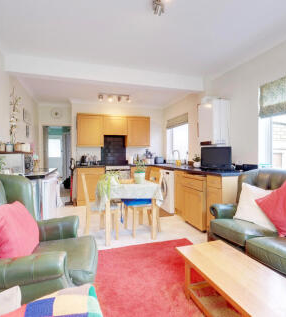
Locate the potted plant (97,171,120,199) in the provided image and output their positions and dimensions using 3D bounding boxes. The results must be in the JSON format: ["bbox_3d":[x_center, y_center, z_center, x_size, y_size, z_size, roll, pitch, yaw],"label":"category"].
[{"bbox_3d":[-0.446,0.333,2.552,0.265,0.335,0.250,-1,1,-18],"label":"potted plant"}]

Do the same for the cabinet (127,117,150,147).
[{"bbox_3d":[-0.109,-0.679,5.060,0.597,0.747,0.040,-1,2,-18],"label":"cabinet"}]

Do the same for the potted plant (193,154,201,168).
[{"bbox_3d":[1.058,0.042,3.849,0.145,0.260,0.145,-1,2,-18],"label":"potted plant"}]

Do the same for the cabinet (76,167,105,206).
[{"bbox_3d":[-1.224,0.609,4.711,0.620,0.885,0.580,-1,2,-18],"label":"cabinet"}]

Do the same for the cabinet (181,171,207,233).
[{"bbox_3d":[1.067,0.631,3.212,0.580,0.885,0.650,-1,2,-18],"label":"cabinet"}]

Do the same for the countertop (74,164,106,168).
[{"bbox_3d":[-1.310,0.179,4.829,0.720,0.040,0.610,-1,1,-18],"label":"countertop"}]

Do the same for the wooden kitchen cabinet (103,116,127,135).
[{"bbox_3d":[-0.691,-0.839,5.035,0.600,0.475,0.025,-1,1,-18],"label":"wooden kitchen cabinet"}]

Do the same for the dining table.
[{"bbox_3d":[-0.227,0.713,2.850,0.770,0.760,0.750,-1,2,-18],"label":"dining table"}]

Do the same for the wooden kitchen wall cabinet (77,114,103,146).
[{"bbox_3d":[-1.250,-0.674,4.772,0.600,0.750,0.050,-1,1,-18],"label":"wooden kitchen wall cabinet"}]

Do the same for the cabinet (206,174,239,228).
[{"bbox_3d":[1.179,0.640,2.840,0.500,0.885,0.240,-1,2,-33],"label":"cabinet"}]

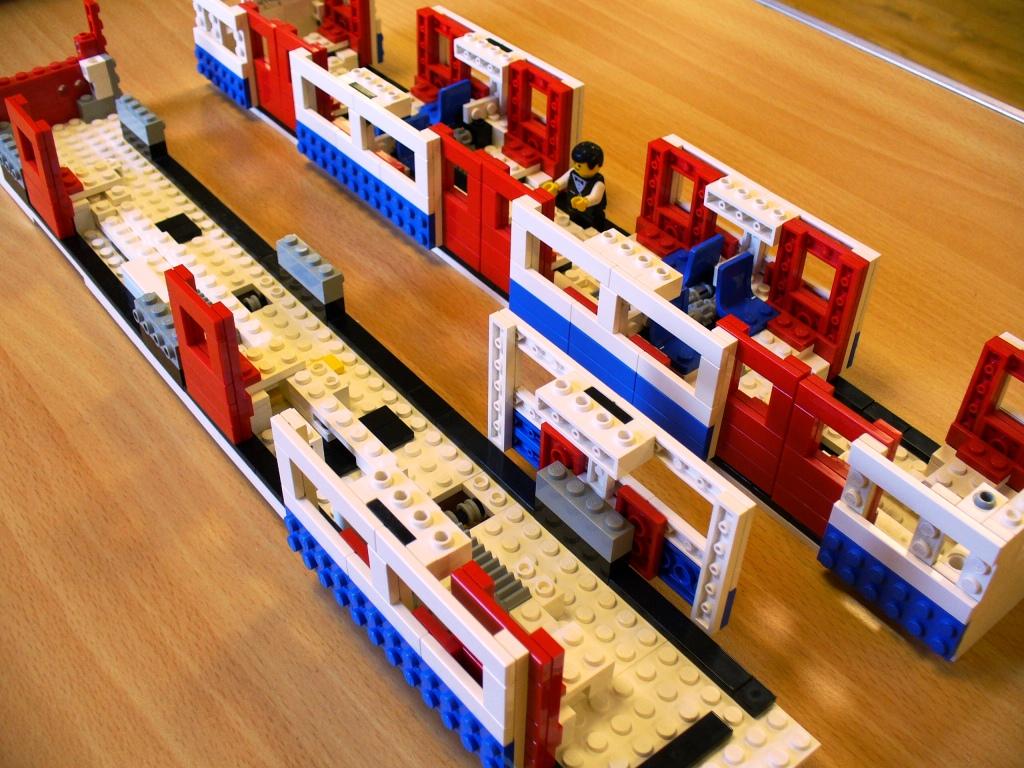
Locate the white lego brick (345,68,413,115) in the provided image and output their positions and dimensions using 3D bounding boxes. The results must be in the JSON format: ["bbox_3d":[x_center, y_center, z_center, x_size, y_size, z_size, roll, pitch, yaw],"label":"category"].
[{"bbox_3d":[-0.054,-0.114,0.432,0.013,0.010,0.032,-28,50,-29],"label":"white lego brick"}]

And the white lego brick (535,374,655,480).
[{"bbox_3d":[0.022,0.010,0.297,0.013,0.010,0.033,-28,50,-29],"label":"white lego brick"}]

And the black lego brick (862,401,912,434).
[{"bbox_3d":[0.125,0.013,0.366,0.008,0.003,0.016,-29,50,-28],"label":"black lego brick"}]

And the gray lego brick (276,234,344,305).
[{"bbox_3d":[-0.071,-0.041,0.385,0.009,0.011,0.032,-28,50,-30],"label":"gray lego brick"}]

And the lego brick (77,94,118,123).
[{"bbox_3d":[-0.196,-0.132,0.516,0.017,0.011,0.008,-28,50,-29],"label":"lego brick"}]

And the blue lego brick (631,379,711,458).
[{"bbox_3d":[0.051,0.010,0.350,0.003,0.016,0.032,-29,50,-28],"label":"blue lego brick"}]

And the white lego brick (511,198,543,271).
[{"bbox_3d":[0.005,-0.052,0.372,0.006,0.024,0.008,-28,50,-29],"label":"white lego brick"}]

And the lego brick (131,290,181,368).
[{"bbox_3d":[-0.115,-0.018,0.366,0.009,0.011,0.032,-28,50,-29],"label":"lego brick"}]

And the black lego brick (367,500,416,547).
[{"bbox_3d":[-0.028,0.034,0.260,0.003,0.004,0.016,-28,50,-29],"label":"black lego brick"}]

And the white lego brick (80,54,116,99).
[{"bbox_3d":[-0.181,-0.134,0.478,0.009,0.016,0.008,-28,50,-30],"label":"white lego brick"}]

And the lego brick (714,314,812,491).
[{"bbox_3d":[0.071,0.007,0.328,0.007,0.048,0.032,-28,50,-29],"label":"lego brick"}]

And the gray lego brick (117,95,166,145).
[{"bbox_3d":[-0.163,-0.117,0.484,0.009,0.011,0.032,-28,50,-29],"label":"gray lego brick"}]

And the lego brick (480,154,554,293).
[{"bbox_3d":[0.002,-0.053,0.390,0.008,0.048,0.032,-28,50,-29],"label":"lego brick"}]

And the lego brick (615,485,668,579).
[{"bbox_3d":[0.035,0.041,0.303,0.003,0.024,0.016,-28,50,-29],"label":"lego brick"}]

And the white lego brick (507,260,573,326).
[{"bbox_3d":[0.011,-0.033,0.377,0.003,0.008,0.032,-29,50,-28],"label":"white lego brick"}]

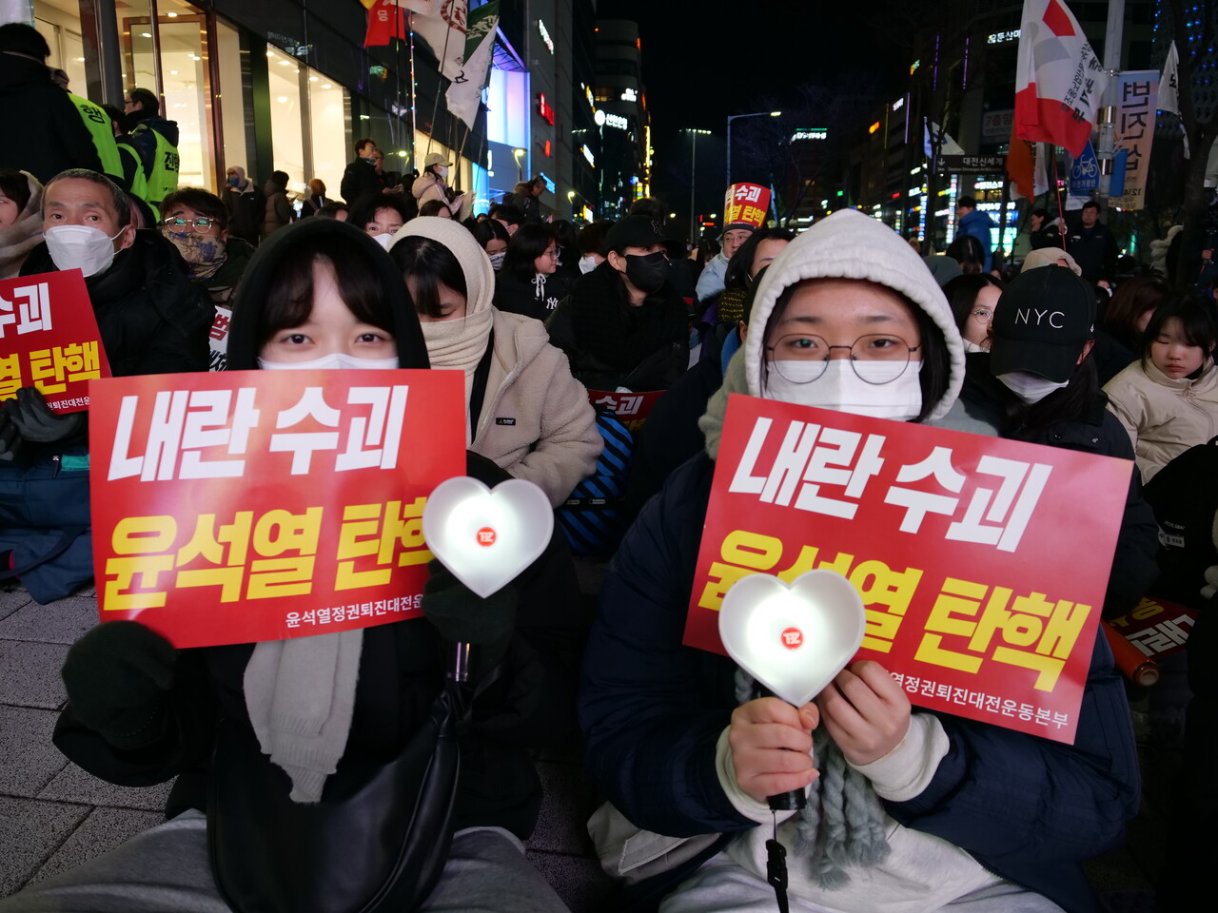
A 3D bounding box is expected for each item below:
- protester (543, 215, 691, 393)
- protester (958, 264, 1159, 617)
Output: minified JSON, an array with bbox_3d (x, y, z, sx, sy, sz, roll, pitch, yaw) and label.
[{"bbox_3d":[0.028,-0.238,2.400,0.560,0.880,0.640,-3,14,-13],"label":"protester"},{"bbox_3d":[0.770,0.096,1.467,0.500,0.840,0.550,8,14,32],"label":"protester"}]

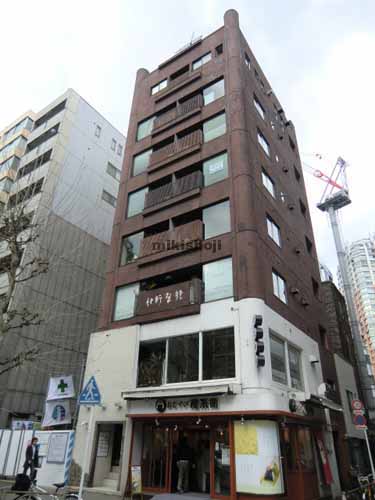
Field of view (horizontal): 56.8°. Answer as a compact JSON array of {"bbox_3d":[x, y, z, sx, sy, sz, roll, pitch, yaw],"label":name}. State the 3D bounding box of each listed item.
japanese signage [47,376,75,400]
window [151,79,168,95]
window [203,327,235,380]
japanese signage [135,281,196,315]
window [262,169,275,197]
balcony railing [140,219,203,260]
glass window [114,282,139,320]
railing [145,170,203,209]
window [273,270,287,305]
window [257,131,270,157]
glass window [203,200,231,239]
[{"bbox_3d":[-6.179,6.734,16.948,1.854,1.051,0.103,-16,-34,29],"label":"japanese signage"},{"bbox_3d":[-1.825,-10.841,23.247,1.278,0.670,0.120,-17,-34,29],"label":"window"},{"bbox_3d":[1.164,3.886,12.925,1.347,1.816,0.120,-17,-34,30],"label":"window"},{"bbox_3d":[-0.948,2.080,14.730,3.001,1.114,0.080,-17,-34,29],"label":"japanese signage"},{"bbox_3d":[4.167,-3.434,17.978,0.120,1.035,1.468,-17,-34,29],"label":"window"},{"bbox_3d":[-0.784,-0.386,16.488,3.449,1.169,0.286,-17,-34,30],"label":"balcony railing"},{"bbox_3d":[-2.980,2.534,16.853,1.487,1.710,0.120,-17,-34,30],"label":"glass window"},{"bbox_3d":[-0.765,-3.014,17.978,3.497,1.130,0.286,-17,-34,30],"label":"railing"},{"bbox_3d":[4.176,1.710,15.599,0.120,1.101,1.530,-17,-34,30],"label":"window"},{"bbox_3d":[4.486,-6.299,20.562,0.124,1.182,1.542,-19,-36,32],"label":"window"},{"bbox_3d":[1.338,-1.353,15.793,1.354,1.686,0.120,-17,-34,30],"label":"glass window"}]

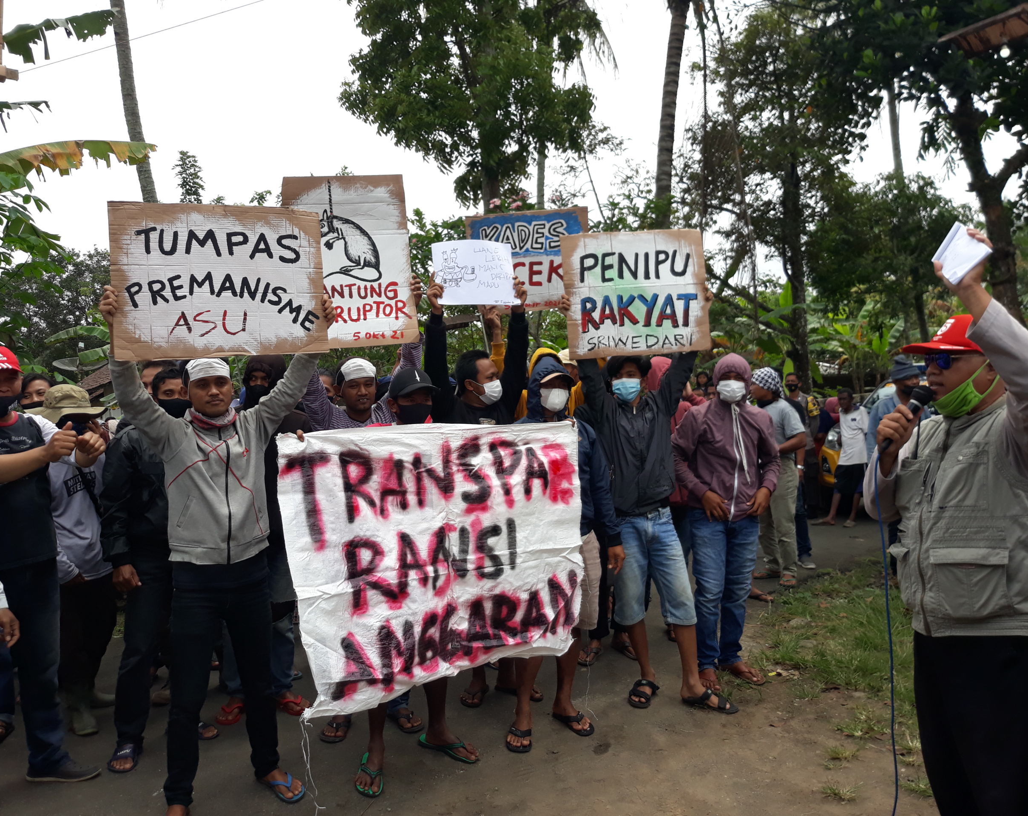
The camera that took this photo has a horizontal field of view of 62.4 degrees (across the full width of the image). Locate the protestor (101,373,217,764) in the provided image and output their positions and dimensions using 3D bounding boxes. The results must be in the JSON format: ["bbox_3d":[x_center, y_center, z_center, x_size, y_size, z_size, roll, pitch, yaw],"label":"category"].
[{"bbox_3d":[-1.501,0.612,3.573,0.490,1.600,0.420,-1,2,-24],"label":"protestor"}]

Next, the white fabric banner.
[{"bbox_3d":[-0.260,0.570,3.270,1.200,1.020,0.140,-3,4,-25],"label":"white fabric banner"}]

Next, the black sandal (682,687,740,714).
[{"bbox_3d":[0.925,1.358,3.998,0.275,0.085,0.105,1,2,31],"label":"black sandal"}]

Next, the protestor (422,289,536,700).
[{"bbox_3d":[-0.175,0.393,4.116,0.540,2.000,0.440,0,2,-13],"label":"protestor"}]

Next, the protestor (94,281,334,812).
[{"bbox_3d":[-1.081,0.494,3.089,0.790,1.870,0.460,-1,2,-28],"label":"protestor"}]

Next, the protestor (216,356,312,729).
[{"bbox_3d":[-1.168,0.573,3.972,0.490,1.650,0.380,-1,2,-18],"label":"protestor"}]

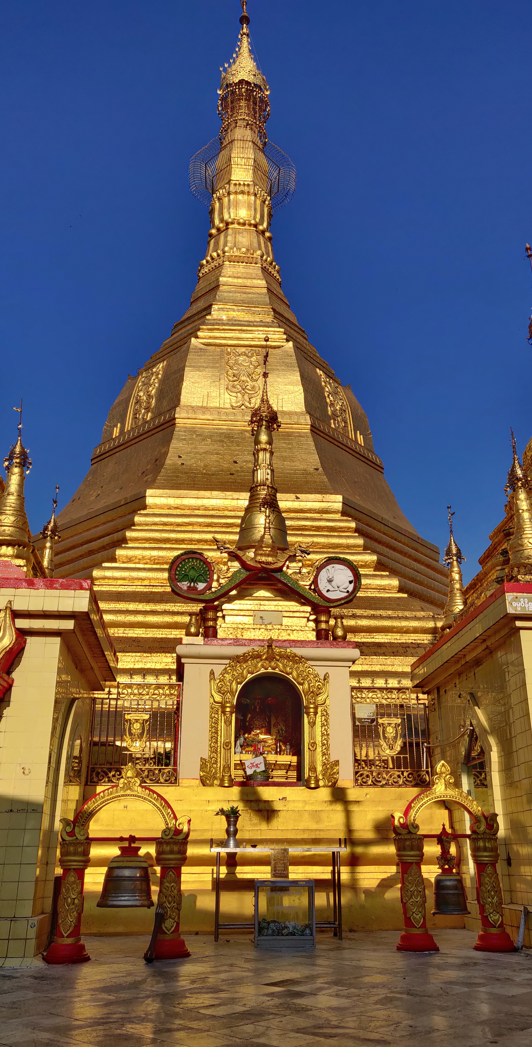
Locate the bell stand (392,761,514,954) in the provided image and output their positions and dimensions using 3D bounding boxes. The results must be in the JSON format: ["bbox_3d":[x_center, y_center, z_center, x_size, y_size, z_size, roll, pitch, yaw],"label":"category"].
[{"bbox_3d":[2.435,4.379,10.093,1.526,2.289,0.500,2,-22,-4],"label":"bell stand"}]

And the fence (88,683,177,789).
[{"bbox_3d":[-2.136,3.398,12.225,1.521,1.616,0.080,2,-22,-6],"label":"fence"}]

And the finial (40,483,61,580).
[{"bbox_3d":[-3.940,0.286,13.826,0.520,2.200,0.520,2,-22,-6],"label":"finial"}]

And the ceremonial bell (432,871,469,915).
[{"bbox_3d":[2.406,4.838,9.905,0.478,0.507,0.478,2,-22,-4],"label":"ceremonial bell"}]

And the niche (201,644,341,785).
[{"bbox_3d":[0.038,3.246,12.882,2.255,2.413,0.700,2,-22,-6],"label":"niche"}]

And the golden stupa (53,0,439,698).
[{"bbox_3d":[-1.150,-8.940,32.849,19.000,41.072,19.000,2,-22,-5],"label":"golden stupa"}]

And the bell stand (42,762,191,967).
[{"bbox_3d":[-1.826,4.325,9.825,1.816,2.302,0.601,4,-23,-10],"label":"bell stand"}]

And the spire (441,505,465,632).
[{"bbox_3d":[4.047,1.080,16.166,0.801,3.075,0.801,2,-22,-4],"label":"spire"}]

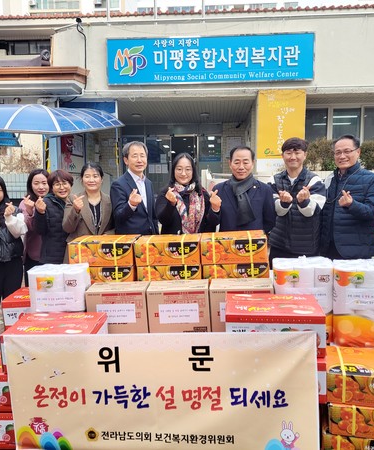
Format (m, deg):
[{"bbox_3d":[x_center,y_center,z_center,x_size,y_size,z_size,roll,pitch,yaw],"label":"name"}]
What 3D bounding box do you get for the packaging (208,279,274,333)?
[{"bbox_3d":[0.343,0.529,2.603,0.378,0.330,0.220,-1,8,6],"label":"packaging"}]

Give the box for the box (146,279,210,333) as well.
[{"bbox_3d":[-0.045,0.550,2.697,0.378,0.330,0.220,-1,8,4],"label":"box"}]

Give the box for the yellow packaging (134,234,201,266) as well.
[{"bbox_3d":[-0.118,0.170,2.912,0.435,0.158,0.310,-2,8,2],"label":"yellow packaging"}]

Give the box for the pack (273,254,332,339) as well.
[{"bbox_3d":[0.741,0.477,2.665,0.356,0.475,0.240,0,8,12],"label":"pack"}]

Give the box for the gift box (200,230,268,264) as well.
[{"bbox_3d":[0.325,0.157,2.885,0.435,0.158,0.310,-2,8,4],"label":"gift box"}]

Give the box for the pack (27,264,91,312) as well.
[{"bbox_3d":[-0.819,0.519,2.766,0.356,0.475,0.240,-2,8,0],"label":"pack"}]

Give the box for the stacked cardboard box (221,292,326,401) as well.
[{"bbox_3d":[0.471,0.641,2.260,0.495,0.416,0.385,-1,8,9],"label":"stacked cardboard box"}]

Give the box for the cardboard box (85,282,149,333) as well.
[{"bbox_3d":[-0.438,0.564,2.732,0.378,0.330,0.220,-2,8,1],"label":"cardboard box"}]

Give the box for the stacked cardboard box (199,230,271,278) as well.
[{"bbox_3d":[0.328,0.235,2.895,0.435,0.316,0.310,-2,8,4],"label":"stacked cardboard box"}]

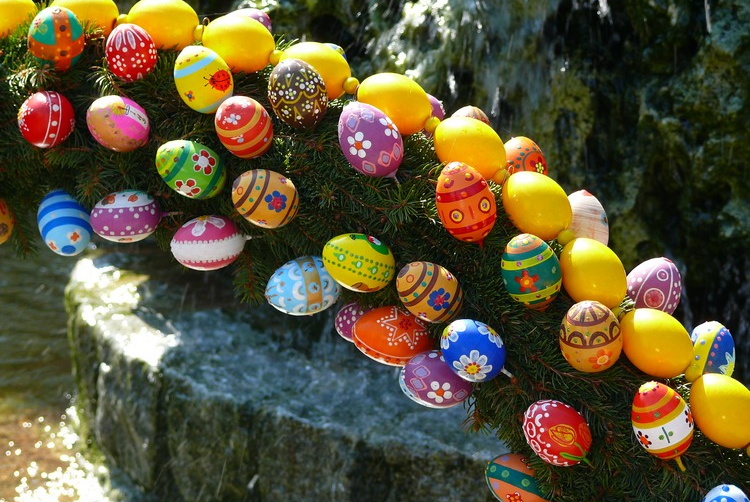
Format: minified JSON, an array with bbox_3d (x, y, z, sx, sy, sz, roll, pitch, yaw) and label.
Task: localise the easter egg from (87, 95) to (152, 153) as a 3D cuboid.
[{"bbox_3d":[-0.200,-0.099,2.530,0.055,0.042,0.042,28,0,-40],"label":"easter egg"}]

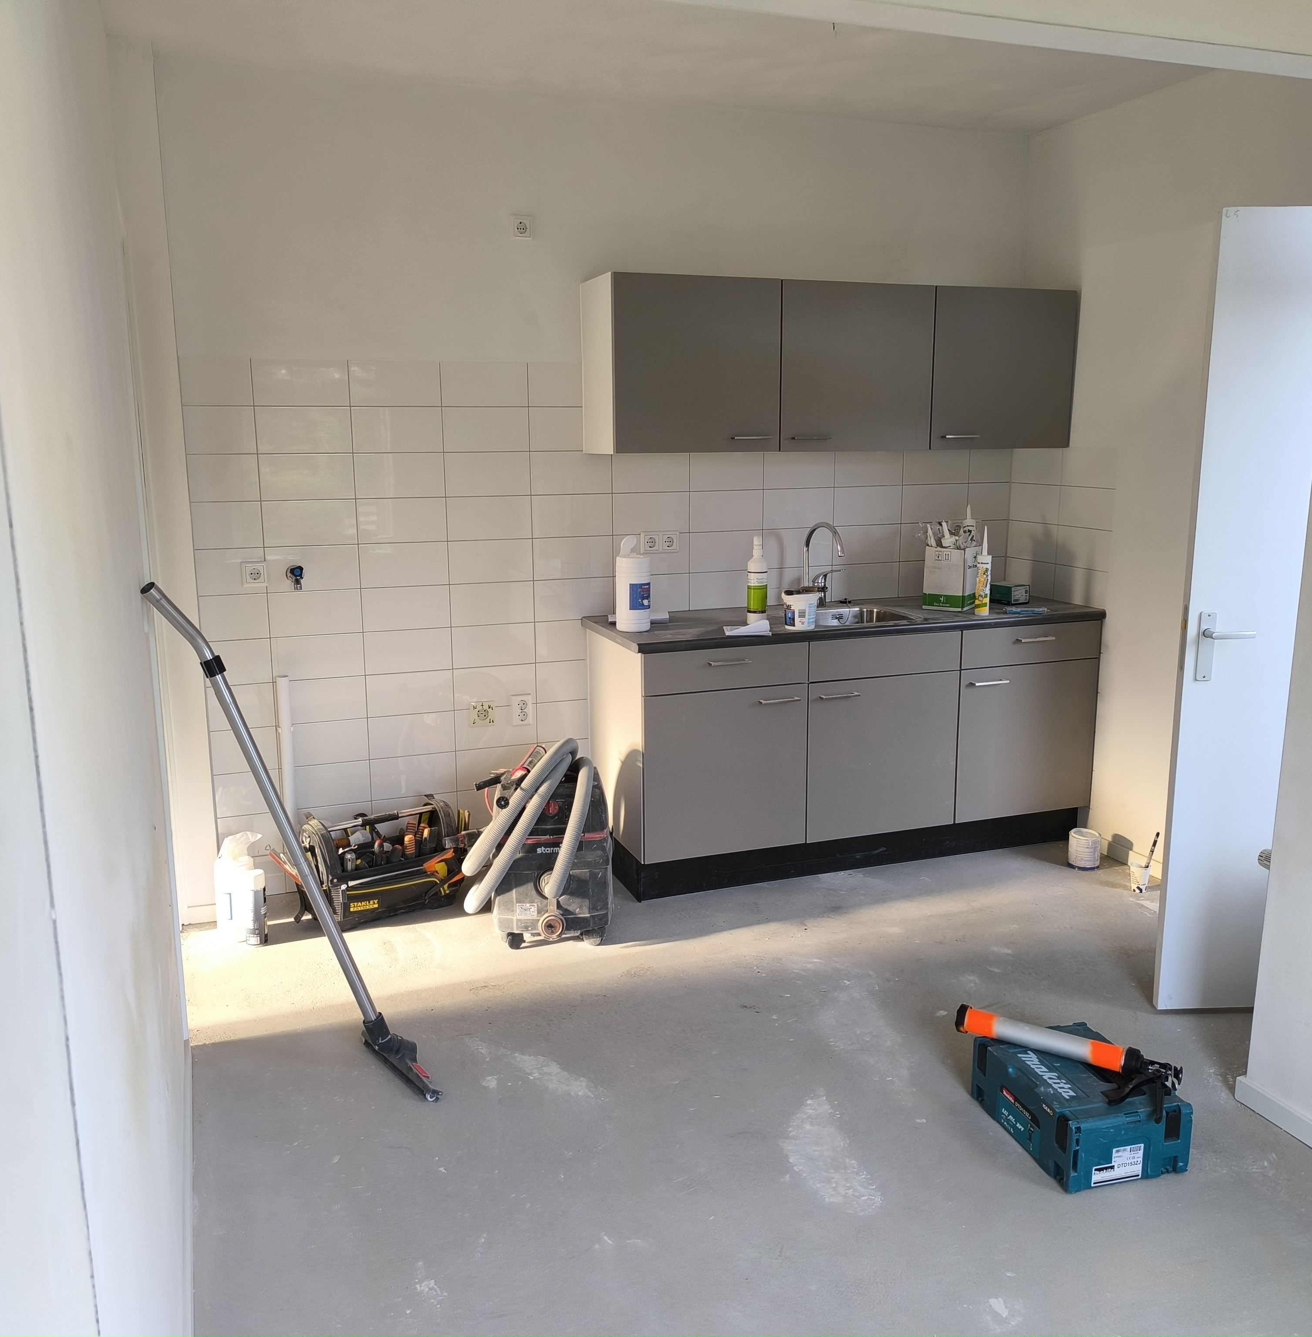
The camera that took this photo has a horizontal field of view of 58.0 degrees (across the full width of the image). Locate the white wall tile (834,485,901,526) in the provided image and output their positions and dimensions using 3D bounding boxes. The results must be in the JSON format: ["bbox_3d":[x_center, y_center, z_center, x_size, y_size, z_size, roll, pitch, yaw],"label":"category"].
[{"bbox_3d":[0.832,-0.633,4.642,0.299,0.149,0.010,-4,12,-20],"label":"white wall tile"}]

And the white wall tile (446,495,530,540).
[{"bbox_3d":[-0.581,-0.526,4.129,0.298,0.148,0.010,-4,12,-20],"label":"white wall tile"}]

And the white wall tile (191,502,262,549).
[{"bbox_3d":[-1.378,-0.459,3.819,0.209,0.148,0.010,-4,12,-20],"label":"white wall tile"}]

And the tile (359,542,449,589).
[{"bbox_3d":[-0.861,-0.355,4.056,0.299,0.149,0.010,-4,12,-20],"label":"tile"}]

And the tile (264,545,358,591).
[{"bbox_3d":[-1.143,-0.335,3.956,0.298,0.148,0.010,-4,12,-20],"label":"tile"}]

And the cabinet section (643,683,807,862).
[{"bbox_3d":[0.157,0.306,4.161,0.591,0.568,0.478,-4,12,-20],"label":"cabinet section"}]

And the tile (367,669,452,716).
[{"bbox_3d":[-0.855,0.088,4.129,0.298,0.148,0.010,-5,12,-20],"label":"tile"}]

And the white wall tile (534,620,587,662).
[{"bbox_3d":[-0.293,-0.104,4.305,0.298,0.148,0.010,-5,12,-20],"label":"white wall tile"}]

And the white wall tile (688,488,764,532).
[{"bbox_3d":[0.266,-0.589,4.422,0.298,0.148,0.010,-5,12,-20],"label":"white wall tile"}]

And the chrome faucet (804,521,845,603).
[{"bbox_3d":[0.621,-0.379,4.393,0.055,0.325,0.225,-7,13,-31],"label":"chrome faucet"}]

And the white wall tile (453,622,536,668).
[{"bbox_3d":[-0.574,-0.081,4.189,0.297,0.147,0.010,-4,12,-20],"label":"white wall tile"}]

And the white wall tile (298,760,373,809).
[{"bbox_3d":[-1.134,0.404,4.086,0.298,0.148,0.010,-5,12,-20],"label":"white wall tile"}]

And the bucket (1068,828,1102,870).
[{"bbox_3d":[1.562,0.658,4.305,0.110,0.120,0.110,0,11,0],"label":"bucket"}]

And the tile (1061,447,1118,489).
[{"bbox_3d":[1.613,-0.746,4.402,0.010,0.148,0.298,-5,12,-20],"label":"tile"}]

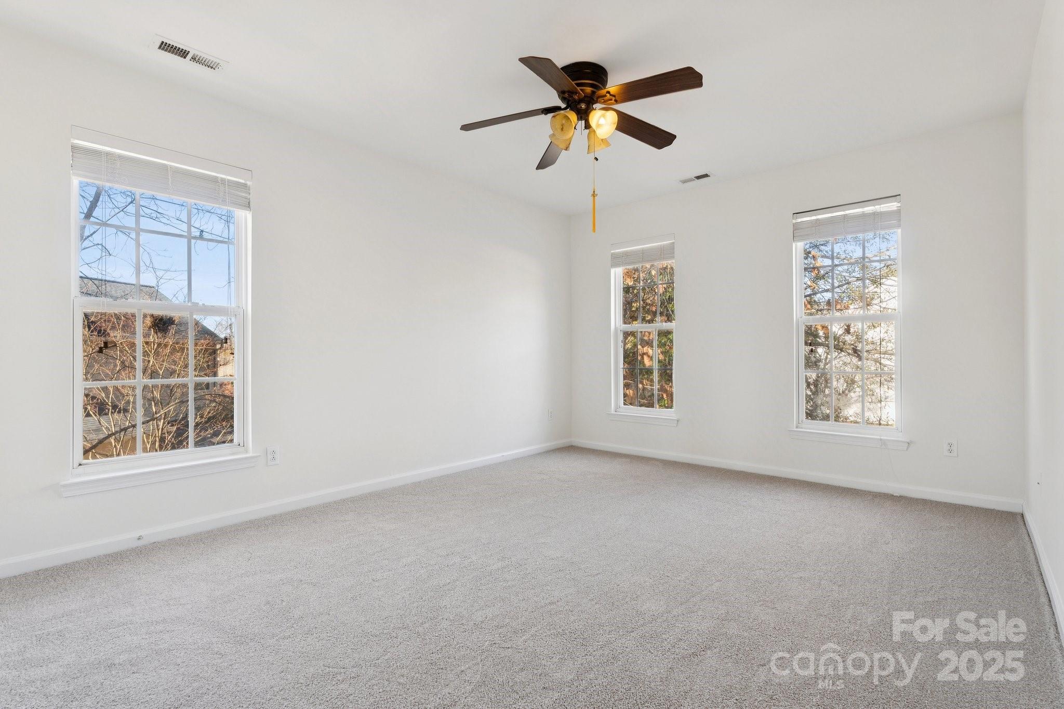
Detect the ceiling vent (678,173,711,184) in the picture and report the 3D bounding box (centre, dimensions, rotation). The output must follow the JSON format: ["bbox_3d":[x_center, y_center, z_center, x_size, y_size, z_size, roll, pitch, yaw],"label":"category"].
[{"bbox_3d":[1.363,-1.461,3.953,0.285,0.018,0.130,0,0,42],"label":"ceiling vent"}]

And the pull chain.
[{"bbox_3d":[0.334,-0.892,2.530,0.030,0.485,0.030,0,0,0],"label":"pull chain"}]

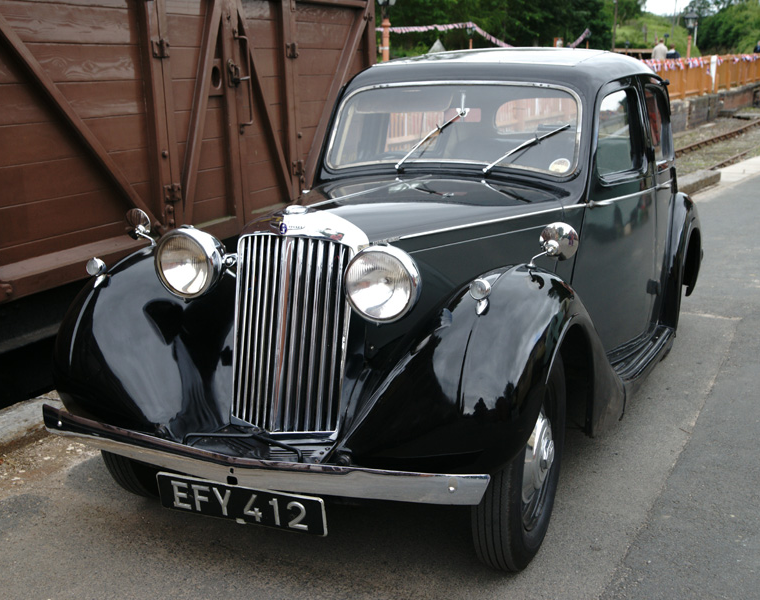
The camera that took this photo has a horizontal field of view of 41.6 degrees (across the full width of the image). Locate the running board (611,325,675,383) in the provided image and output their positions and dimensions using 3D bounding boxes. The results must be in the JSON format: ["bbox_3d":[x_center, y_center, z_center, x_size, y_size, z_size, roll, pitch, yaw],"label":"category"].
[{"bbox_3d":[1.025,0.235,4.038,0.185,0.080,0.950,5,14,26],"label":"running board"}]

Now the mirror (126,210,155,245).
[{"bbox_3d":[-0.810,-0.254,3.360,0.110,0.112,0.055,5,18,26],"label":"mirror"}]

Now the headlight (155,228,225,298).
[{"bbox_3d":[-0.548,-0.123,3.005,0.213,0.213,0.165,5,16,26],"label":"headlight"}]

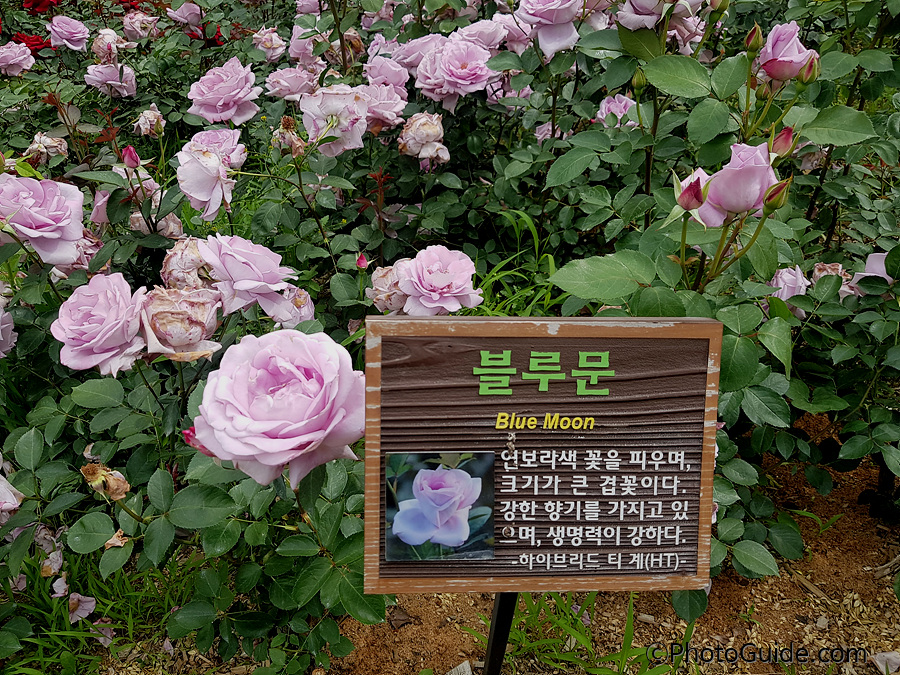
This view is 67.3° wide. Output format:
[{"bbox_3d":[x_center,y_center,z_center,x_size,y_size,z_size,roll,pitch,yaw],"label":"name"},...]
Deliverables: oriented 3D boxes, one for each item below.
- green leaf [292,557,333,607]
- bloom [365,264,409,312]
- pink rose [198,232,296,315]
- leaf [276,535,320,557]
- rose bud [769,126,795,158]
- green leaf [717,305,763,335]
[{"bbox_3d":[-0.133,0.240,0.660,0.037,0.012,0.053,29,62,26],"label":"green leaf"},{"bbox_3d":[-0.084,-0.070,0.970,0.077,0.077,0.075,4,29,8],"label":"bloom"},{"bbox_3d":[-0.247,-0.076,0.820,0.120,0.090,0.110,11,27,-18],"label":"pink rose"},{"bbox_3d":[-0.155,0.212,0.690,0.045,0.012,0.028,-2,37,-2],"label":"leaf"},{"bbox_3d":[0.314,-0.185,0.640,0.023,0.031,0.023,27,27,24],"label":"rose bud"},{"bbox_3d":[0.325,-0.020,0.760,0.049,0.015,0.056,8,41,15],"label":"green leaf"}]

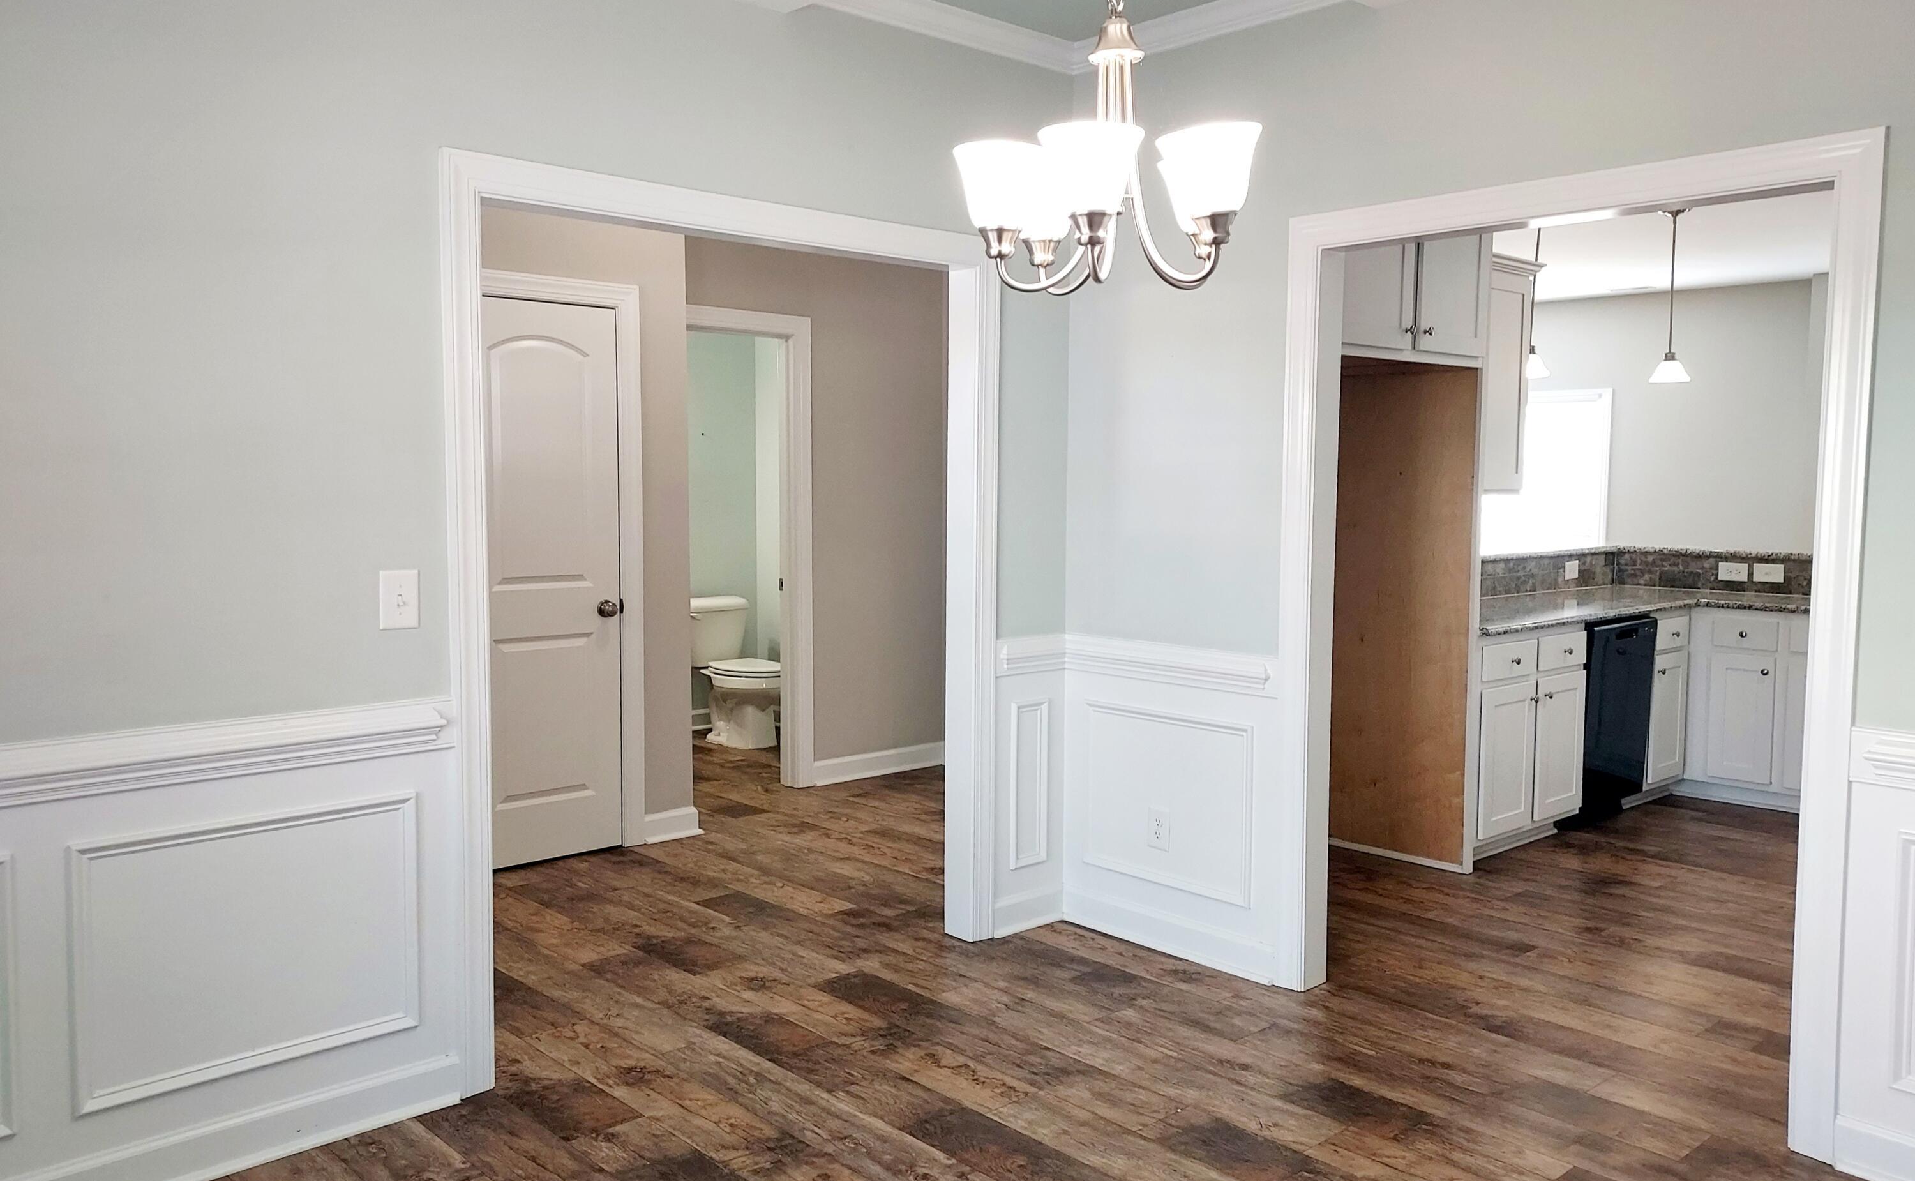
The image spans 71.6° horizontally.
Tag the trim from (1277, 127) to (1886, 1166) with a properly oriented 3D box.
[{"bbox_3d":[1.388,0.099,3.195,0.121,2.095,1.352,-4,6,-42],"label":"trim"}]

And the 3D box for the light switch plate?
[{"bbox_3d":[-1.195,0.021,2.850,0.081,0.125,0.014,-4,6,-42],"label":"light switch plate"}]

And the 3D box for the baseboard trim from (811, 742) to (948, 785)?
[{"bbox_3d":[-0.369,0.838,6.433,0.778,0.115,0.025,-4,6,-42],"label":"baseboard trim"}]

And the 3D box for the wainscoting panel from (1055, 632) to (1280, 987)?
[{"bbox_3d":[0.608,0.624,3.997,0.039,0.918,0.818,-4,6,-42],"label":"wainscoting panel"}]

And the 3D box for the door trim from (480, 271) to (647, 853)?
[{"bbox_3d":[-1.511,-0.062,4.835,0.791,2.139,0.039,-4,6,-42],"label":"door trim"}]

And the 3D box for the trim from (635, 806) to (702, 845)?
[{"bbox_3d":[-1.128,0.920,5.259,0.254,0.120,0.025,-4,6,-42],"label":"trim"}]

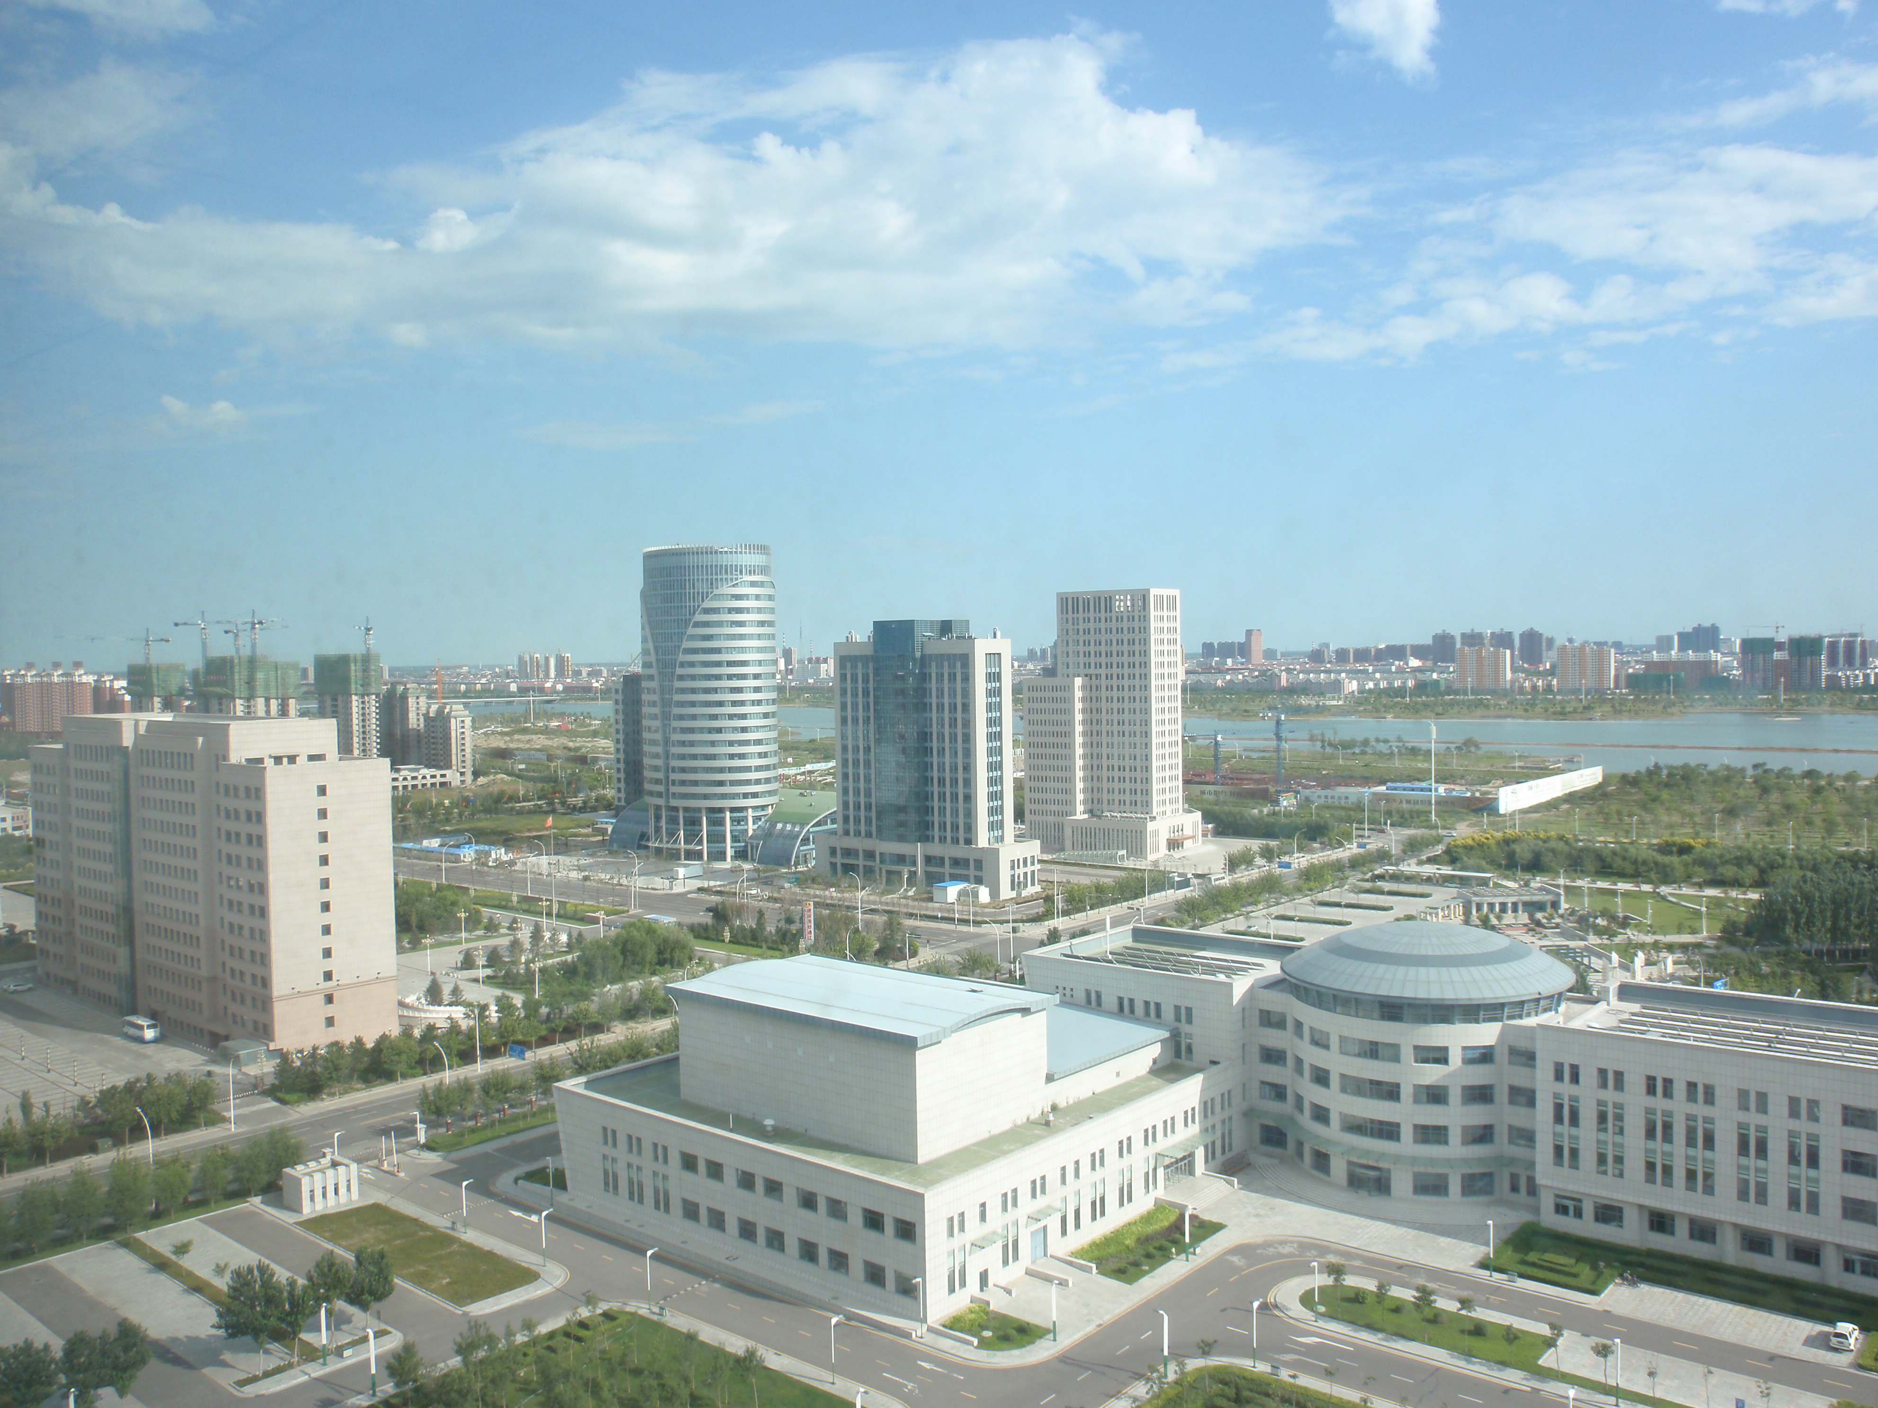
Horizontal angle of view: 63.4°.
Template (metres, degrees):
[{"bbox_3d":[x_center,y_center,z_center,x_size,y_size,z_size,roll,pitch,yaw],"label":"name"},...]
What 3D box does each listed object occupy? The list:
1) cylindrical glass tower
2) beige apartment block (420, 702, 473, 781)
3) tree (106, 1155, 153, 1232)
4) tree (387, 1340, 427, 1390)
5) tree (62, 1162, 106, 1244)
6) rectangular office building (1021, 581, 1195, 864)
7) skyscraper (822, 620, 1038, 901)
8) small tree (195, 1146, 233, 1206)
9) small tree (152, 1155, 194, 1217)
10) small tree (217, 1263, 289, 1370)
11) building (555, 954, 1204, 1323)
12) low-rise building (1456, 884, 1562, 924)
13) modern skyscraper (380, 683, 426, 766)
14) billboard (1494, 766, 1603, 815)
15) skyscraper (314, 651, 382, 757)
[{"bbox_3d":[-73.255,-0.900,483.011,43.750,97.100,43.750,-1,2,0],"label":"cylindrical glass tower"},{"bbox_3d":[-247.547,20.459,767.507,23.000,41.000,14.000,0,2,33],"label":"beige apartment block"},{"bbox_3d":[-89.792,54.554,168.578,4.900,8.550,4.900,-1,2,0],"label":"tree"},{"bbox_3d":[-47.280,58.570,134.500,3.210,4.340,3.210,-2,2,-20],"label":"tree"},{"bbox_3d":[-95.460,55.950,169.480,4.160,8.860,4.160,-2,2,-30],"label":"tree"},{"bbox_3d":[53.487,5.301,478.671,47.760,80.500,35.560,1,2,38],"label":"rectangular office building"},{"bbox_3d":[-4.074,13.225,409.221,61.980,71.500,22.350,1,2,38],"label":"skyscraper"},{"bbox_3d":[-83.995,54.911,175.871,4.120,7.130,4.120,-1,2,0],"label":"small tree"},{"bbox_3d":[-89.190,56.300,176.660,4.440,7.440,4.440,-2,2,-27],"label":"small tree"},{"bbox_3d":[-61.610,55.770,137.740,5.780,10.210,5.780,-2,2,-25],"label":"small tree"},{"bbox_3d":[-6.830,45.590,184.920,59.900,25.390,52.620,1,3,41],"label":"building"},{"bbox_3d":[131.337,45.885,351.371,21.500,5.400,12.500,-1,2,-4],"label":"low-rise building"},{"bbox_3d":[-277.733,14.694,790.639,23.000,52.000,14.000,0,2,33],"label":"modern skyscraper"},{"bbox_3d":[247.280,34.240,611.430,1.200,9.810,119.120,1,3,41],"label":"billboard"},{"bbox_3d":[-292.920,9.470,750.480,35.250,68.640,14.890,1,3,41],"label":"skyscraper"}]

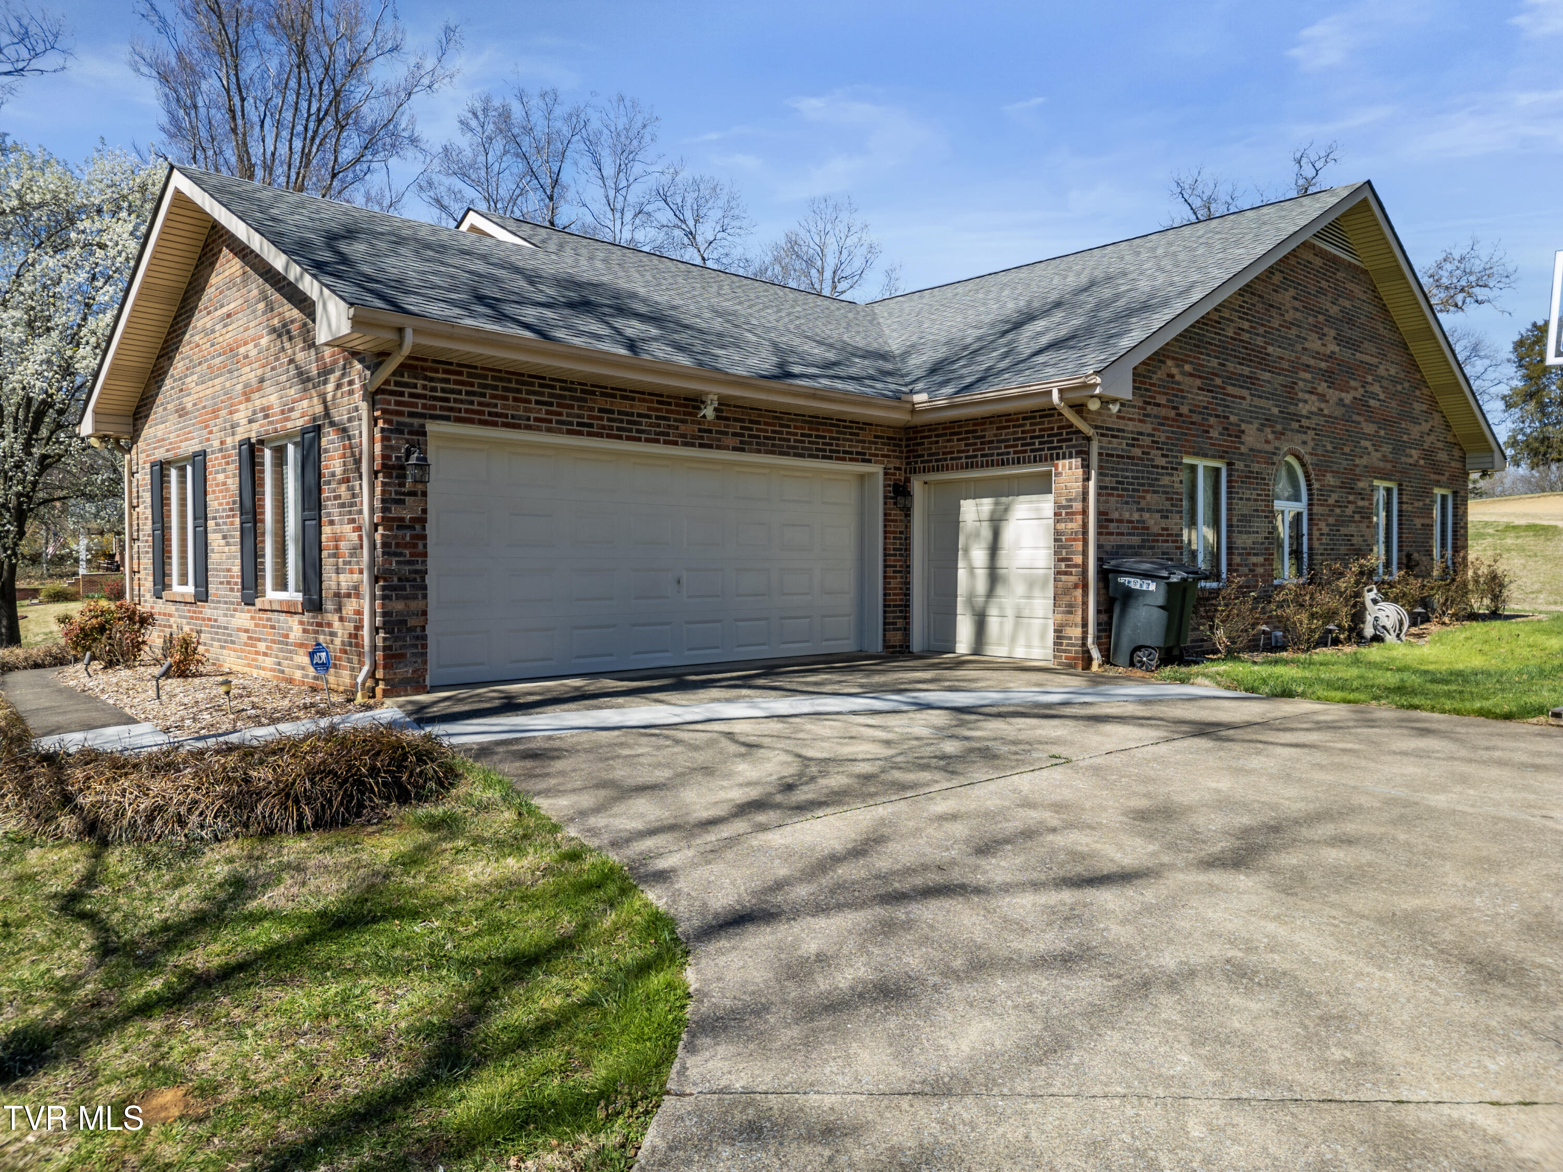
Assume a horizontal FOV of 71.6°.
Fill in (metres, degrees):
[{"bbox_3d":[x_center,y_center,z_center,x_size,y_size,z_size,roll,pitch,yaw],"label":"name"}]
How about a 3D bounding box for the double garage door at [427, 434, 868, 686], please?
[{"bbox_3d":[-0.895,-0.271,10.633,5.510,2.145,0.220,-1,2,-43],"label":"double garage door"}]

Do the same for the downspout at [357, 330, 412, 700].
[{"bbox_3d":[-3.001,-0.484,8.160,0.240,2.810,0.750,-1,2,-43],"label":"downspout"}]

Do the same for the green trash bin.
[{"bbox_3d":[3.819,0.299,11.142,0.620,1.110,0.820,-1,2,-43],"label":"green trash bin"}]

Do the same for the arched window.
[{"bbox_3d":[6.884,-0.898,14.714,1.300,1.745,0.120,-1,2,-43],"label":"arched window"}]

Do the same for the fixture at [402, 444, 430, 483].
[{"bbox_3d":[-2.859,-0.961,8.449,0.170,0.320,0.230,-1,2,-43],"label":"fixture"}]

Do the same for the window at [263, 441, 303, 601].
[{"bbox_3d":[-4.569,-0.639,10.046,0.120,1.531,1.290,-1,2,-43],"label":"window"}]

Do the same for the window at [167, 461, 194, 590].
[{"bbox_3d":[-6.806,-0.690,12.410,0.120,1.531,1.300,-1,2,-43],"label":"window"}]

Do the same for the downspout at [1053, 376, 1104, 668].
[{"bbox_3d":[3.006,-0.542,10.817,0.780,2.810,0.220,-1,2,-43],"label":"downspout"}]

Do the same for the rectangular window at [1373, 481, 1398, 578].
[{"bbox_3d":[9.611,-0.858,17.297,1.330,1.560,0.120,-1,2,-43],"label":"rectangular window"}]

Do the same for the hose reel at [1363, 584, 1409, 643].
[{"bbox_3d":[8.263,0.381,14.800,0.500,0.810,0.500,-1,2,-43],"label":"hose reel"}]

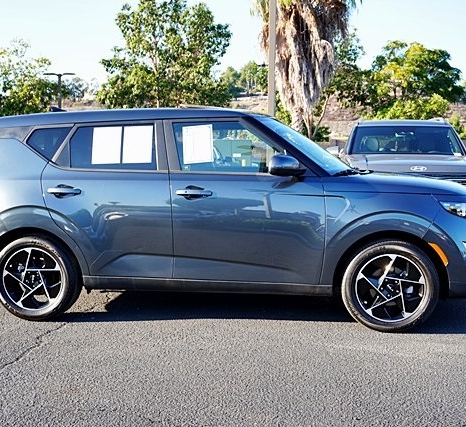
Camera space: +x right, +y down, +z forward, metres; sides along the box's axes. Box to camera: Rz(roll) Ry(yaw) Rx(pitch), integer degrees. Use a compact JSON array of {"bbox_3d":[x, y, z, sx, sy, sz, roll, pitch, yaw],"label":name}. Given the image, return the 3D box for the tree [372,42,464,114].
[{"bbox_3d":[14.047,-10.334,49.000,7.100,5.800,6.300,1,5,16],"label":"tree"}]

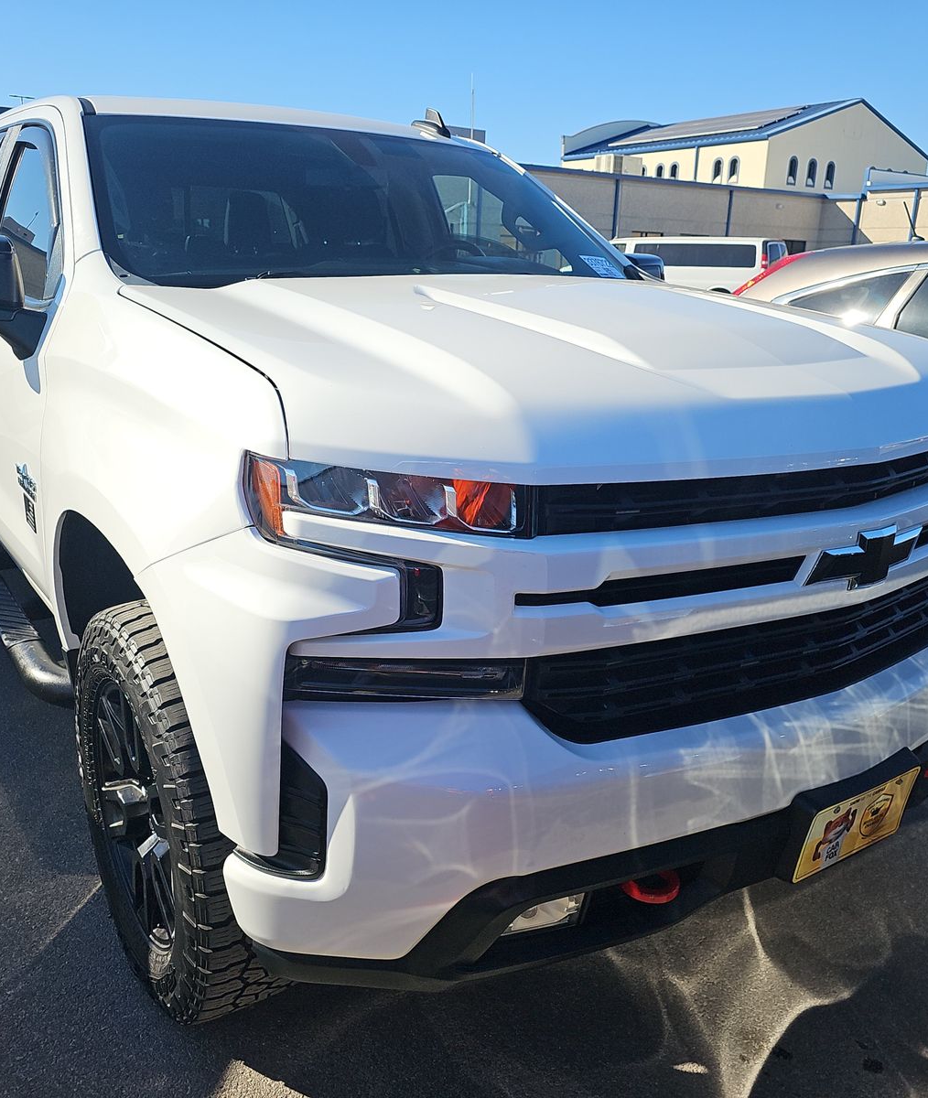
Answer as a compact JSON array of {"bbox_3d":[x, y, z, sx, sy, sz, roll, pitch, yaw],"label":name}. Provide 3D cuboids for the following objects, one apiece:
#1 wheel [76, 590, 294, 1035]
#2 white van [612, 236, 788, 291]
[{"bbox_3d":[-0.557,0.517,2.036,0.280,0.840,0.840,-9,21,-34],"label":"wheel"},{"bbox_3d":[5.475,-7.078,25.544,5.800,2.090,2.000,14,20,36],"label":"white van"}]

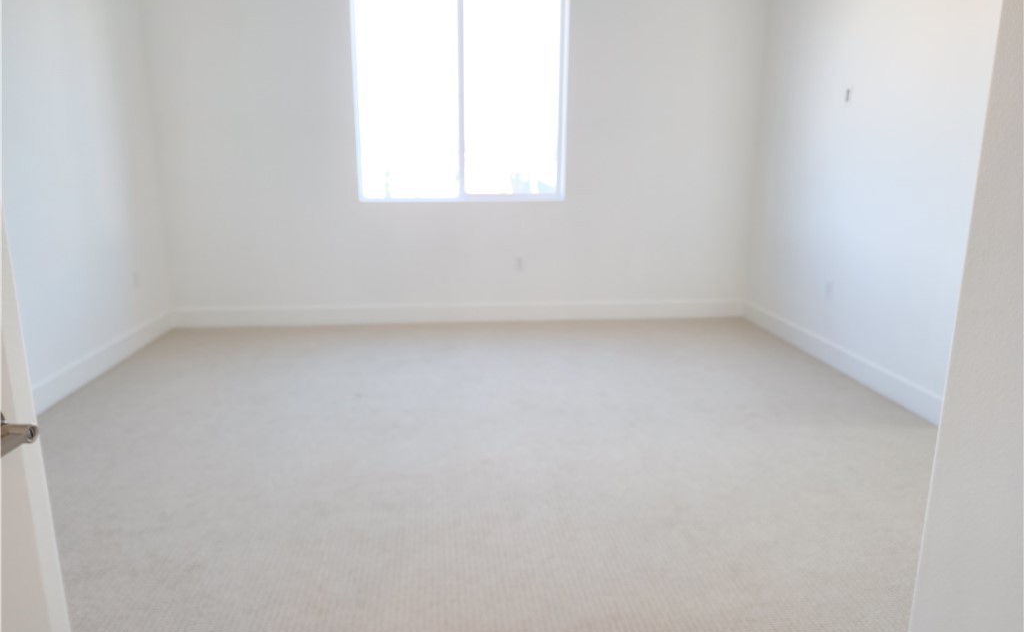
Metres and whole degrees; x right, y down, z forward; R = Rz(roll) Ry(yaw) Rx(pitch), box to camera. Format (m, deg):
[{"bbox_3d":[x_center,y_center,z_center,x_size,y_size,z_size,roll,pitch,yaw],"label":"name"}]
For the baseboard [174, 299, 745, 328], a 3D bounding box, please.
[{"bbox_3d":[-0.329,-0.023,5.251,4.402,0.152,0.018,-1,13,-5],"label":"baseboard"}]

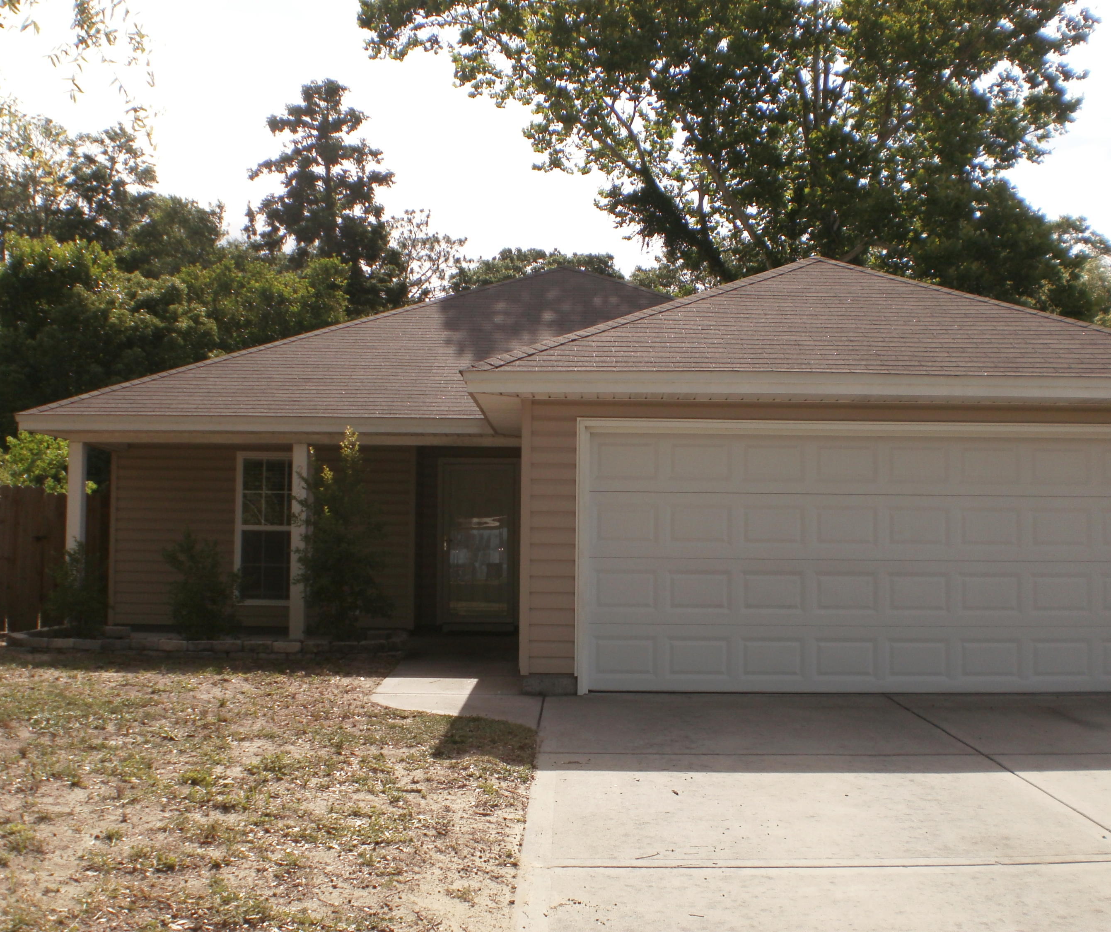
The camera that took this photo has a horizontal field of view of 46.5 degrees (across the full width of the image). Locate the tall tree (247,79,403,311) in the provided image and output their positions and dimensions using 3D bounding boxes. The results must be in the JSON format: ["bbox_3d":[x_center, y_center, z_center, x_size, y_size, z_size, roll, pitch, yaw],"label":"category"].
[{"bbox_3d":[-6.200,-3.600,35.000,4.800,13.700,4.800,1,-3,1],"label":"tall tree"}]

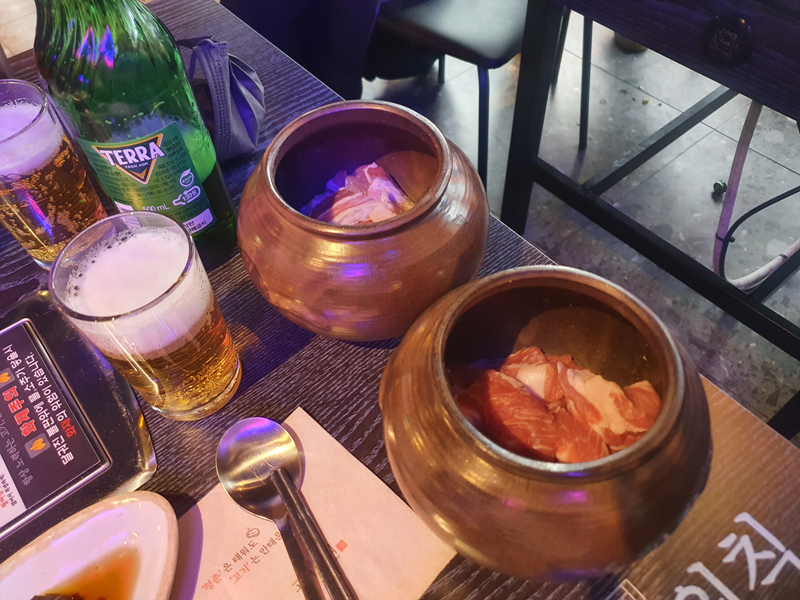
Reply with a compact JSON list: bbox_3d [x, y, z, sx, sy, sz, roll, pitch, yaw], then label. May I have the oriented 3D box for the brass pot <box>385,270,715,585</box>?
[{"bbox_3d":[0.071,0.053,0.306,0.163,0.101,0.163,-1,54,1],"label":"brass pot"}]

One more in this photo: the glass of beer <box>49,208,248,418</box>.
[{"bbox_3d":[-0.131,0.015,0.333,0.067,0.113,0.067,-3,54,0],"label":"glass of beer"}]

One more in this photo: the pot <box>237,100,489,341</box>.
[{"bbox_3d":[-0.022,-0.054,0.388,0.163,0.100,0.163,-1,54,1],"label":"pot"}]

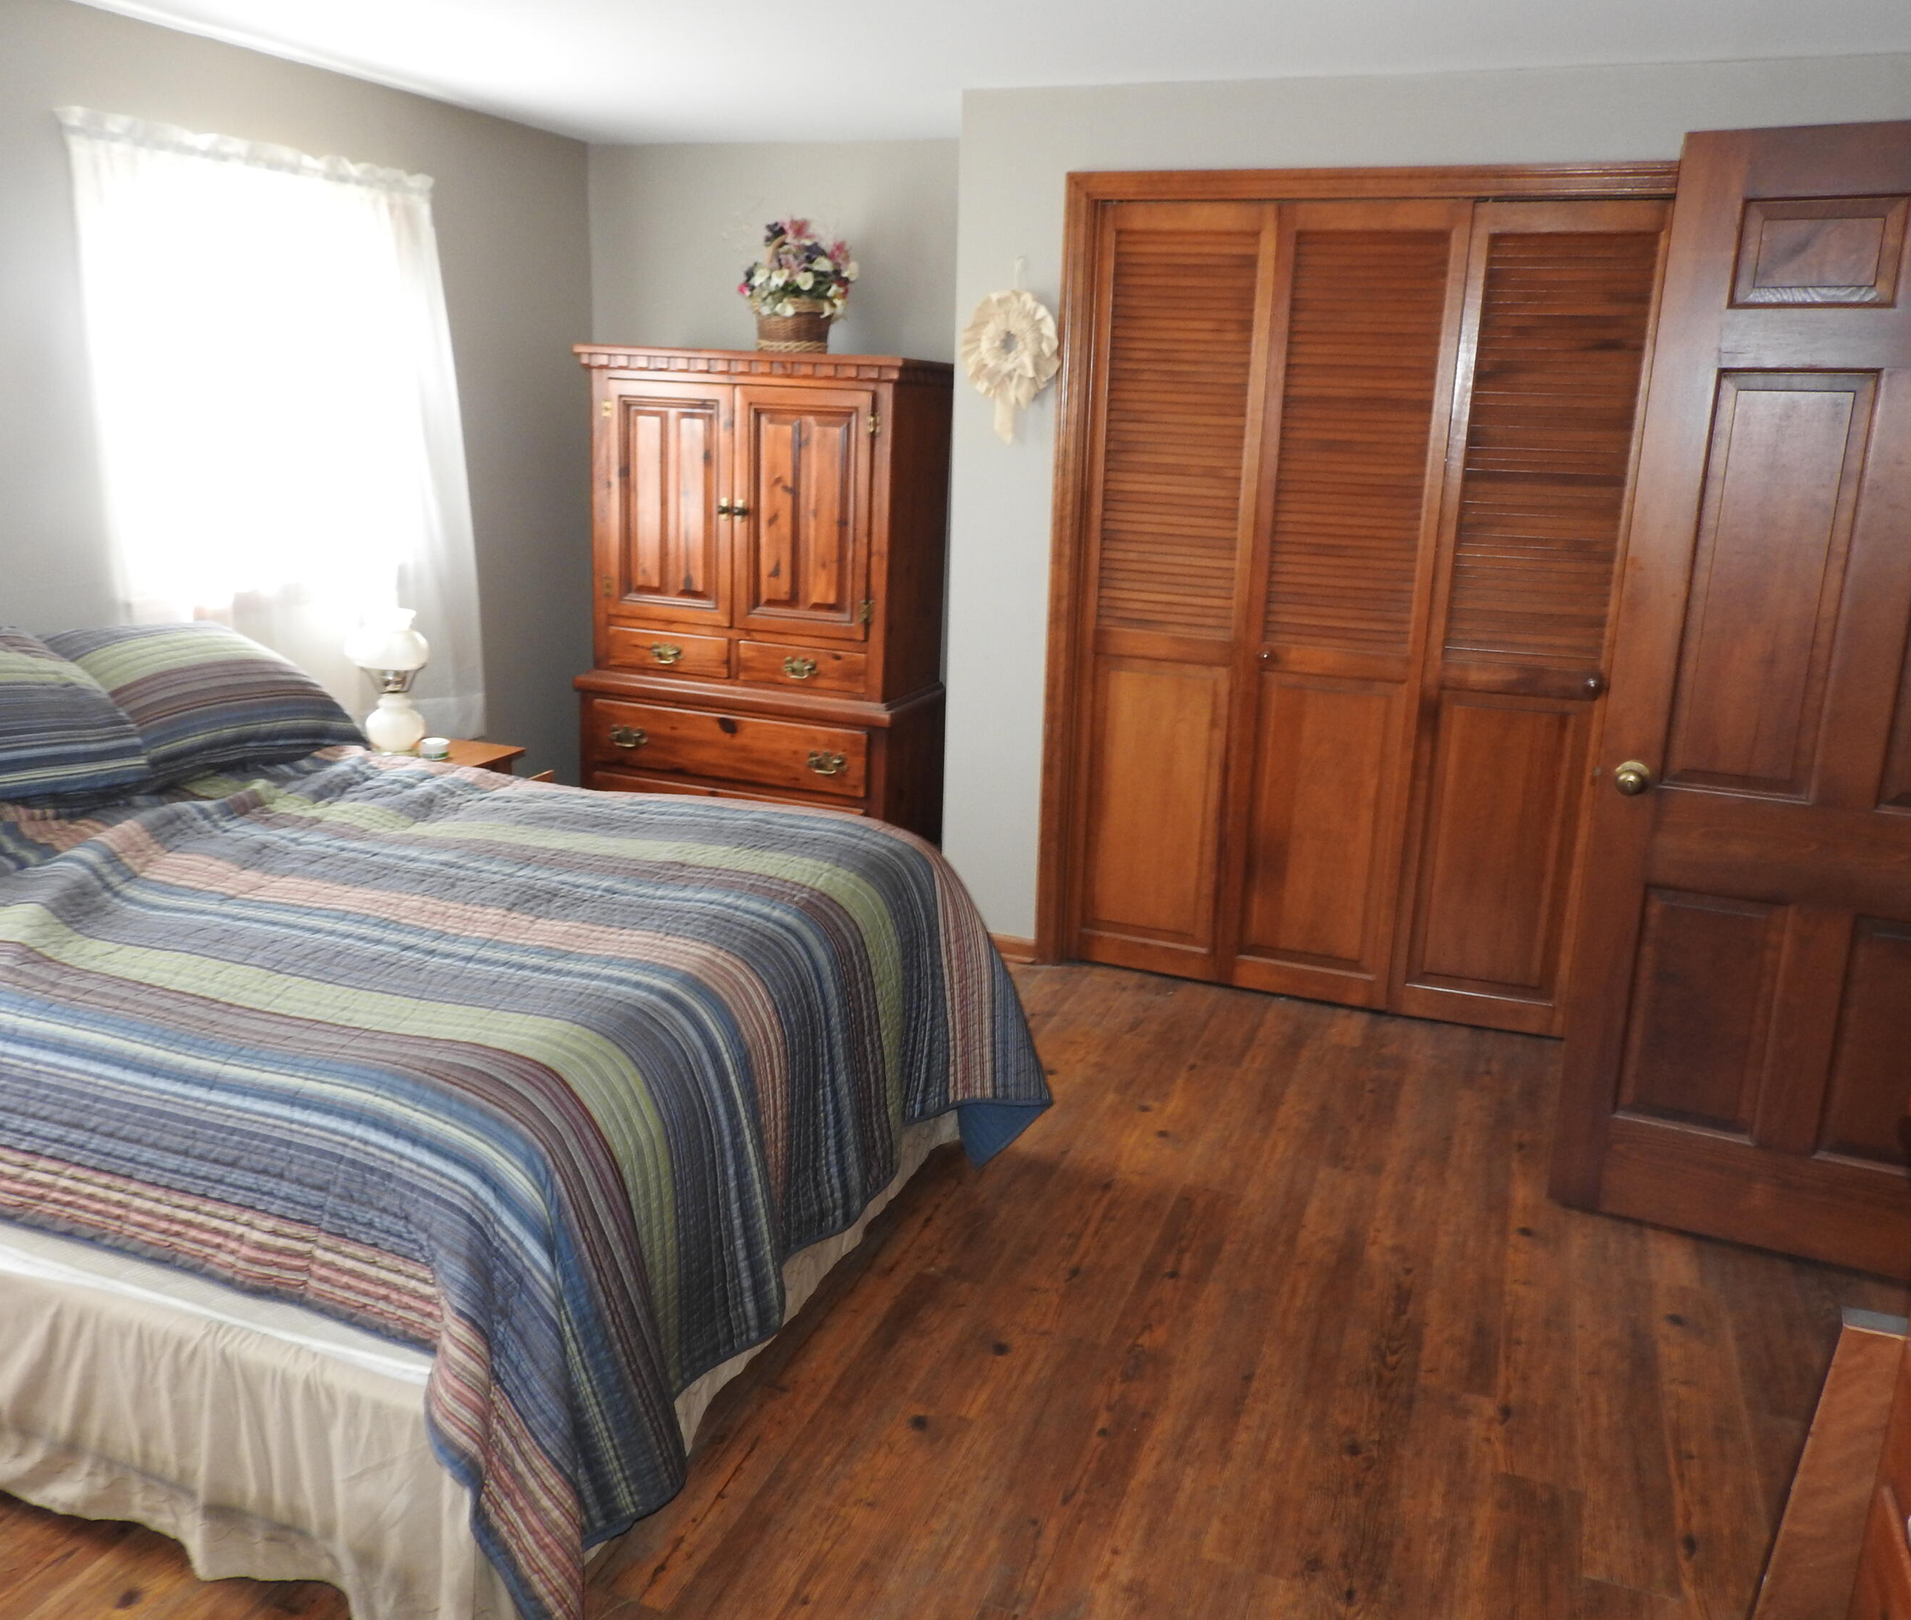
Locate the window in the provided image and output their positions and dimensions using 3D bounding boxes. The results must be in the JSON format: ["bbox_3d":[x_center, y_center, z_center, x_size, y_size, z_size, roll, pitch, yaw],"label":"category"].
[{"bbox_3d":[-1.639,-0.845,3.818,0.100,1.560,1.180,7,16,20],"label":"window"}]

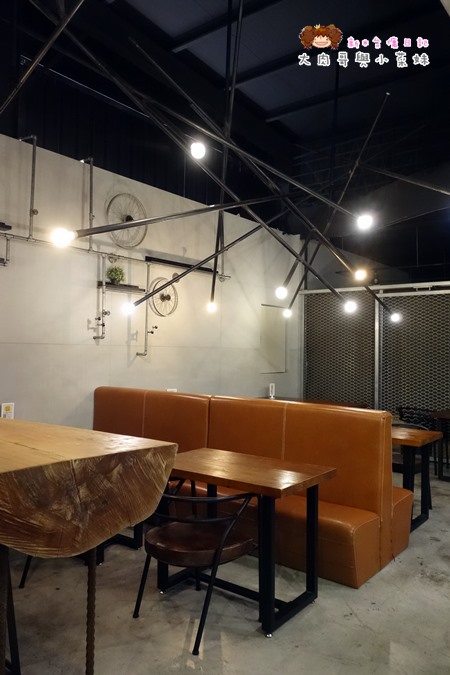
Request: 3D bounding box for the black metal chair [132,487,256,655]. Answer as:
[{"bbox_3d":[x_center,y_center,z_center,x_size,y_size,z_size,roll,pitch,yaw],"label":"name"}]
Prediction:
[{"bbox_3d":[-0.149,1.169,2.852,0.515,0.731,0.525,2,-2,-45],"label":"black metal chair"}]

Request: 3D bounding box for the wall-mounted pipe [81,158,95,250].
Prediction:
[{"bbox_3d":[-1.384,-1.335,5.302,0.196,0.968,0.062,0,-1,38],"label":"wall-mounted pipe"}]

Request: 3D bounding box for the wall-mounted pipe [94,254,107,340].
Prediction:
[{"bbox_3d":[-1.281,-0.414,5.430,0.196,0.906,0.062,0,-1,38],"label":"wall-mounted pipe"}]

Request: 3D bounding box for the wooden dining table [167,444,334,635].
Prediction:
[{"bbox_3d":[0.077,1.161,3.176,0.997,0.765,0.605,0,-1,38],"label":"wooden dining table"}]

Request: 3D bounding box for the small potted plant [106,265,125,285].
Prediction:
[{"bbox_3d":[-1.162,-0.663,5.566,0.196,0.196,0.196,1,-1,0],"label":"small potted plant"}]

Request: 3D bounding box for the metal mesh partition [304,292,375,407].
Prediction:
[{"bbox_3d":[1.817,0.444,8.460,1.339,2.441,0.062,0,-1,38],"label":"metal mesh partition"}]

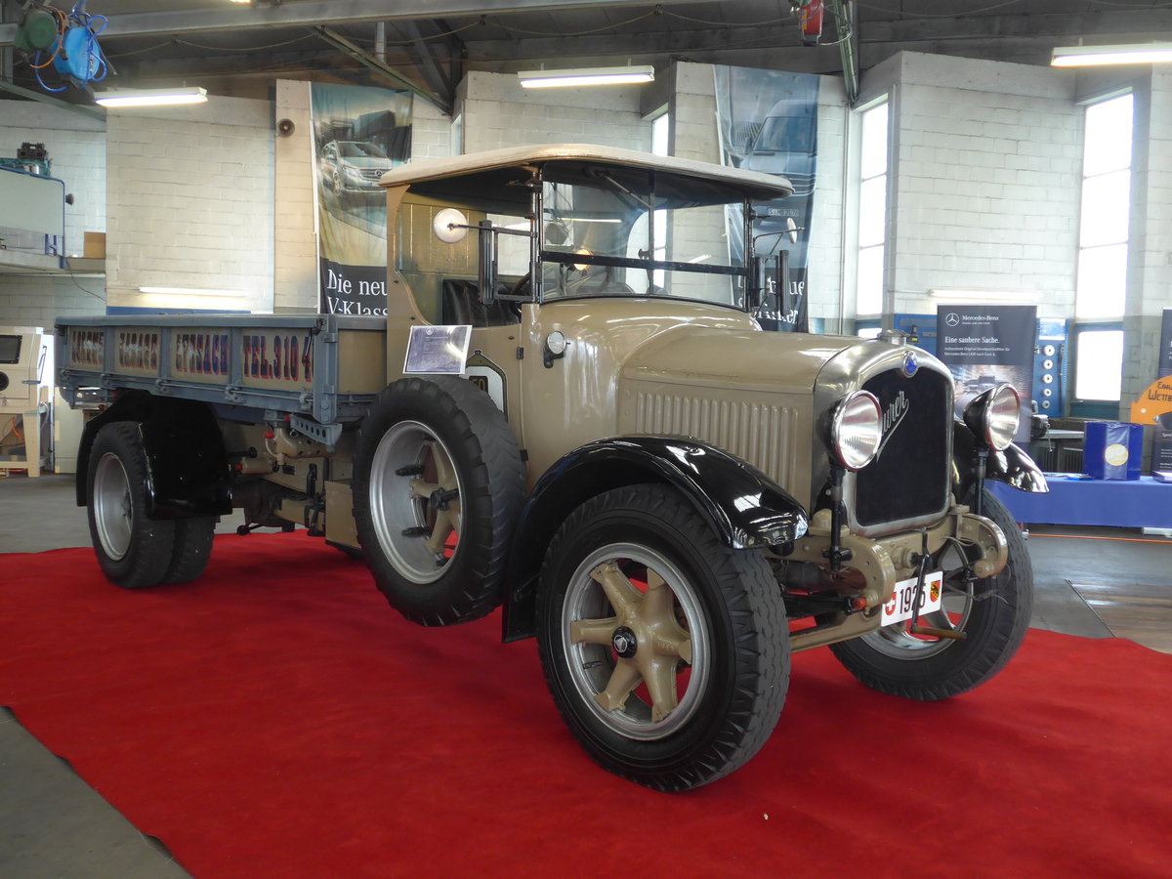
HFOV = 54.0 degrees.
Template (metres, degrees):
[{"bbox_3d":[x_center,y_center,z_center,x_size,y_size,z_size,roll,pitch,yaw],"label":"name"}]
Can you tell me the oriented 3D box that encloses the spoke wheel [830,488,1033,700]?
[{"bbox_3d":[1.461,0.622,5.157,1.070,1.070,0.225,5,6,44],"label":"spoke wheel"}]

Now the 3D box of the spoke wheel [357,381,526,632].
[{"bbox_3d":[-0.633,0.253,4.848,0.225,1.070,1.070,-5,7,-42],"label":"spoke wheel"}]

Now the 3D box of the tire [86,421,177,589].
[{"bbox_3d":[-2.825,0.410,7.139,0.213,1.016,1.016,-3,5,-42],"label":"tire"}]

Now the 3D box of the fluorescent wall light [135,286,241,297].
[{"bbox_3d":[-5.877,-2.208,17.200,1.560,0.100,0.100,0,4,-18],"label":"fluorescent wall light"}]

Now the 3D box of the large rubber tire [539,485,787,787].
[{"bbox_3d":[0.230,0.669,3.934,1.016,1.016,0.213,5,5,45],"label":"large rubber tire"}]

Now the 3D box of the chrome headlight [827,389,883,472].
[{"bbox_3d":[0.845,-0.033,3.851,0.270,0.270,0.190,-3,6,-42],"label":"chrome headlight"}]

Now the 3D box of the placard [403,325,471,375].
[{"bbox_3d":[-0.619,-0.374,4.803,0.297,0.210,0.010,2,-13,24],"label":"placard"}]

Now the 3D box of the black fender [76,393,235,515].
[{"bbox_3d":[-2.720,0.086,7.216,0.503,0.747,1.260,-3,5,-42],"label":"black fender"}]

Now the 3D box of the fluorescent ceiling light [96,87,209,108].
[{"bbox_3d":[-4.332,-3.415,11.500,1.240,0.110,0.120,2,4,14],"label":"fluorescent ceiling light"}]

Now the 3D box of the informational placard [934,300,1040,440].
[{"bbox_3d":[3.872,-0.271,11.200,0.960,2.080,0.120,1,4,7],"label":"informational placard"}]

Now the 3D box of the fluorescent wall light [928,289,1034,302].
[{"bbox_3d":[3.939,-1.431,11.450,1.220,0.090,0.090,0,4,-17],"label":"fluorescent wall light"}]

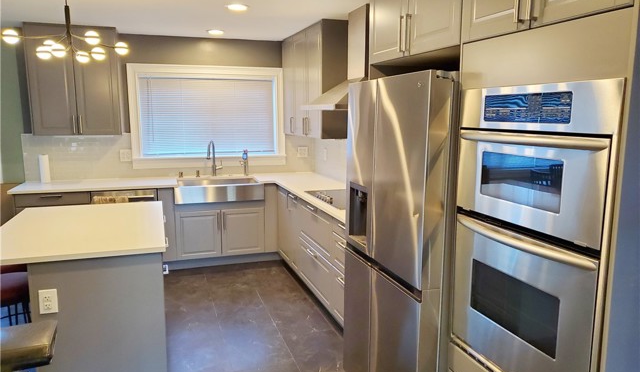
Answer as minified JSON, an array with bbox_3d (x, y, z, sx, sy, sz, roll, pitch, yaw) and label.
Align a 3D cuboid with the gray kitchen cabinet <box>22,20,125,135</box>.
[{"bbox_3d":[-2.423,-1.032,4.818,0.780,1.040,0.385,-2,9,-18],"label":"gray kitchen cabinet"}]

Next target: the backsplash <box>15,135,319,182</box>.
[{"bbox_3d":[-1.550,-0.341,5.409,3.110,0.510,0.025,-2,9,-18],"label":"backsplash"}]

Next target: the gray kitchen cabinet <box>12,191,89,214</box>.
[{"bbox_3d":[-2.594,0.412,4.835,0.632,0.775,0.600,-2,9,-18],"label":"gray kitchen cabinet"}]

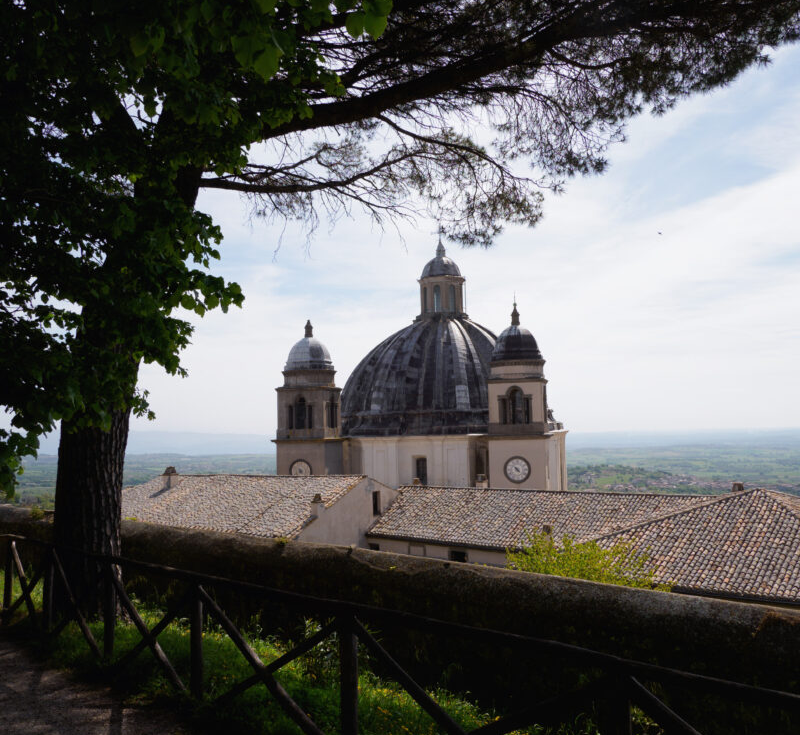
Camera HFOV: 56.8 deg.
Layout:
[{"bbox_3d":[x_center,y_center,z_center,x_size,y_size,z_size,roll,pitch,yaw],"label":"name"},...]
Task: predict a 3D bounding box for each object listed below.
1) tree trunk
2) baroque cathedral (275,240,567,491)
[{"bbox_3d":[-3.200,1.460,7.650,0.760,2.350,0.740,0,-5,0],"label":"tree trunk"},{"bbox_3d":[5.700,3.812,102.577,36.000,45.000,40.000,-1,-5,15],"label":"baroque cathedral"}]

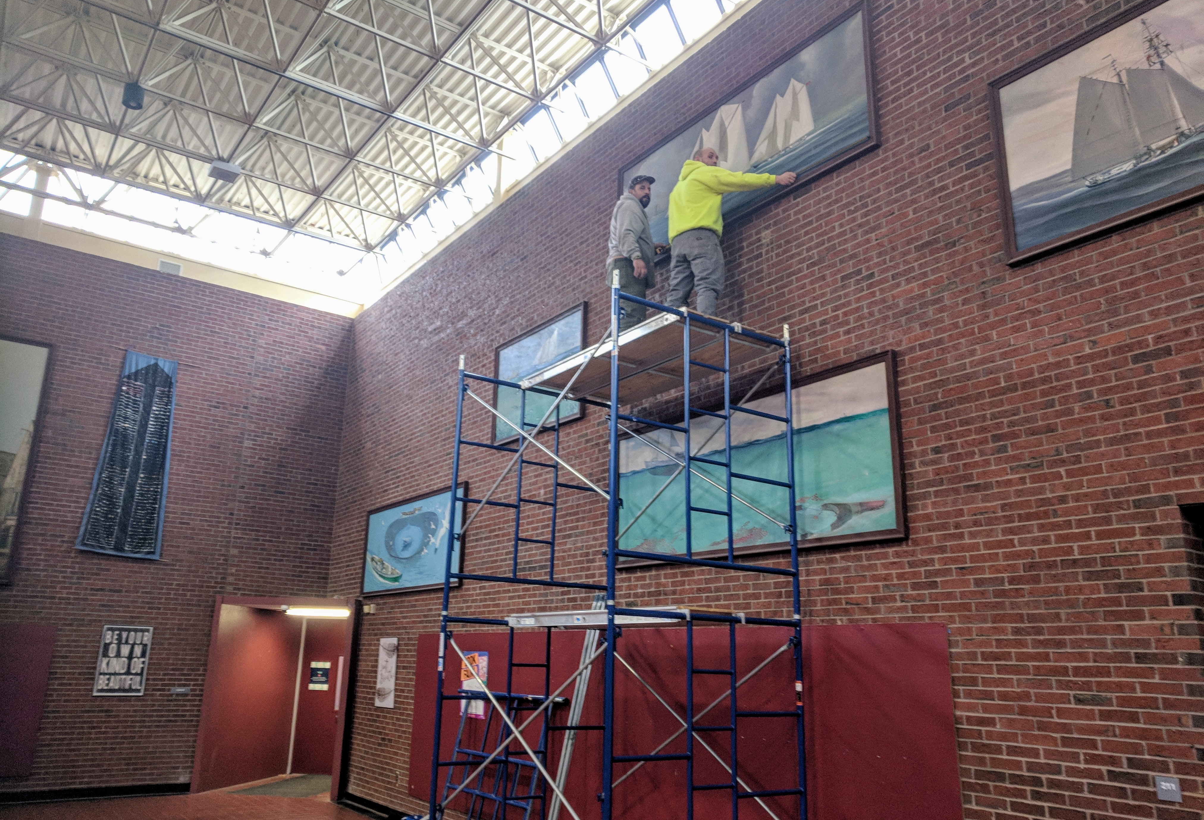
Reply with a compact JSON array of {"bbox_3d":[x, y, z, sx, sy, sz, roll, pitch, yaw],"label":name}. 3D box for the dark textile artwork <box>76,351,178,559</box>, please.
[{"bbox_3d":[-6.568,0.602,12.728,1.060,2.920,0.050,12,-18,-34],"label":"dark textile artwork"}]

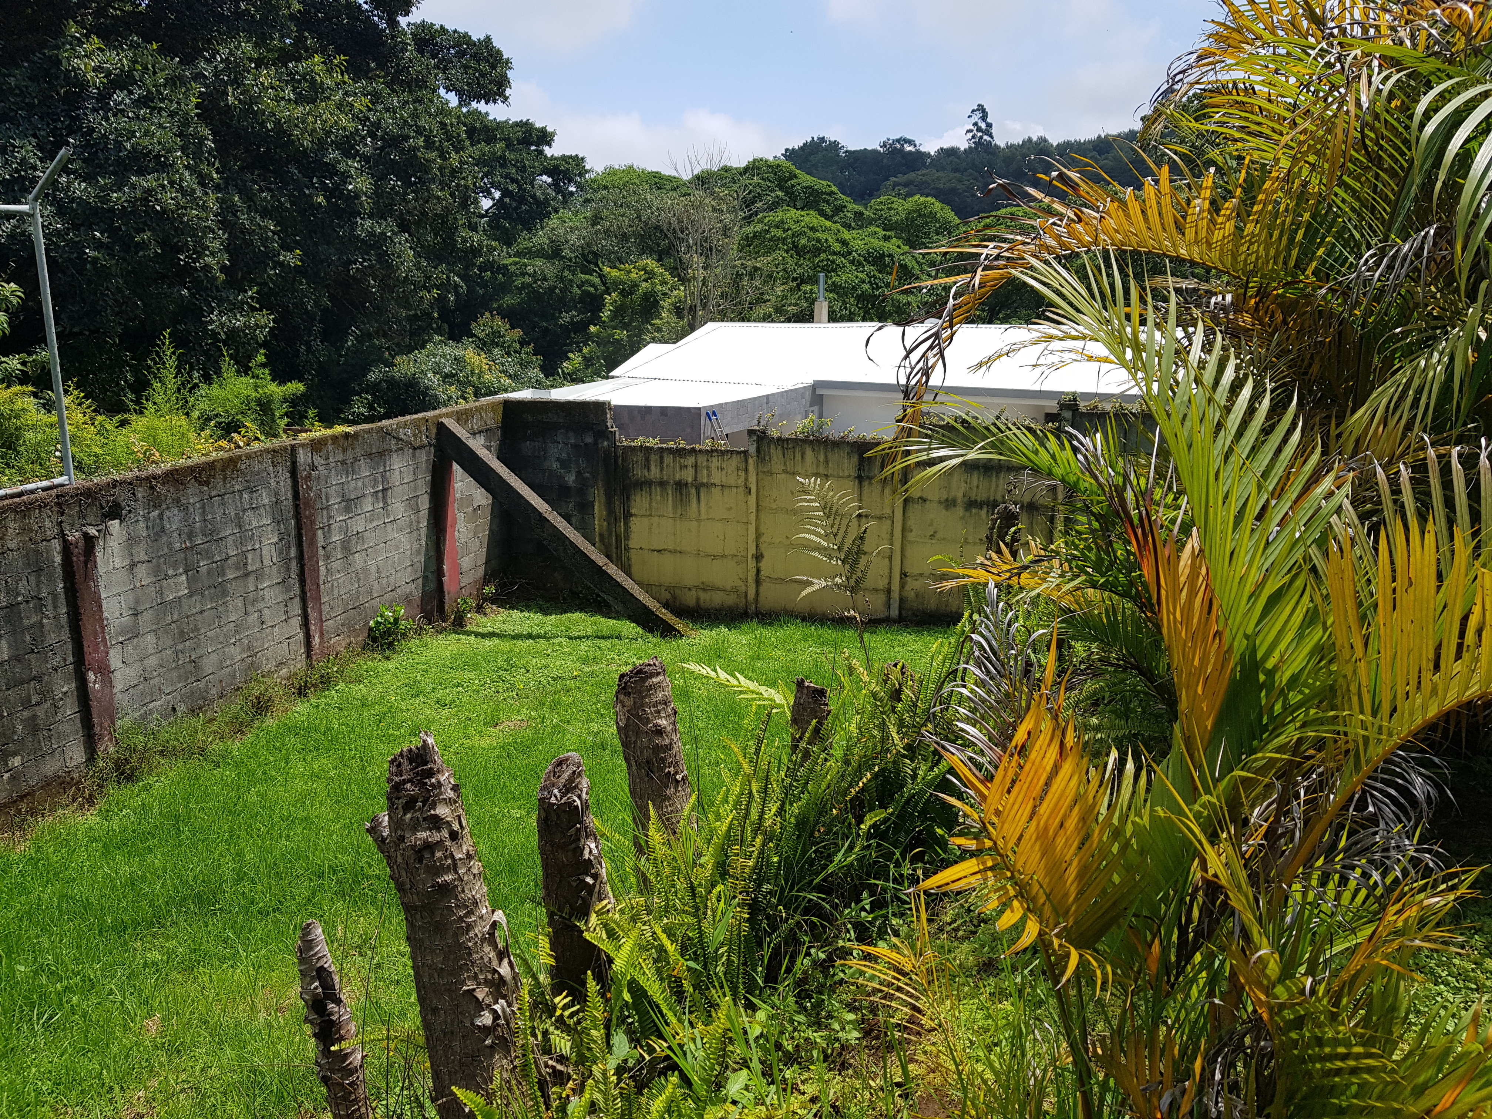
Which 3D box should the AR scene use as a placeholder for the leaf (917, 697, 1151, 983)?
[{"bbox_3d":[0.756,0.732,2.950,0.560,0.680,0.360,3,13,15],"label":"leaf"}]

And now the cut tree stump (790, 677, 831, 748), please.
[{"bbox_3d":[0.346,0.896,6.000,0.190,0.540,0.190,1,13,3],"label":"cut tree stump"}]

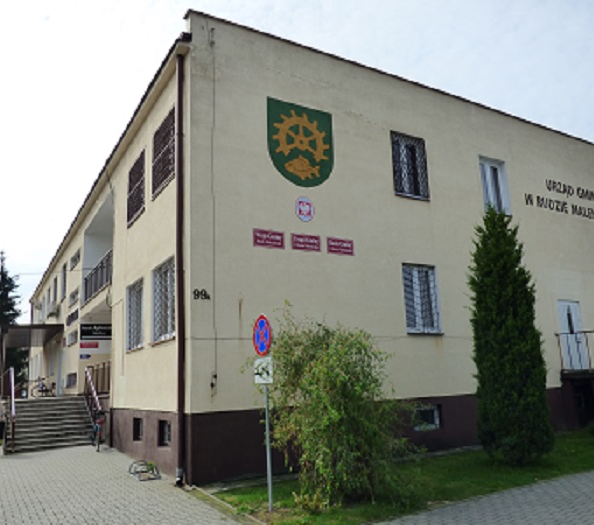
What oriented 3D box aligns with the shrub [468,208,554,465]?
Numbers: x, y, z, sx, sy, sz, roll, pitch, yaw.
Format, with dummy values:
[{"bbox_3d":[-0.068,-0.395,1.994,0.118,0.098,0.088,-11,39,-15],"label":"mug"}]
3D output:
[{"bbox_3d":[4.104,1.321,10.609,1.500,5.094,1.500,5,-15,-30],"label":"shrub"}]

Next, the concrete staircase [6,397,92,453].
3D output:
[{"bbox_3d":[-7.432,4.716,15.594,2.157,1.330,2.750,5,-15,-30],"label":"concrete staircase"}]

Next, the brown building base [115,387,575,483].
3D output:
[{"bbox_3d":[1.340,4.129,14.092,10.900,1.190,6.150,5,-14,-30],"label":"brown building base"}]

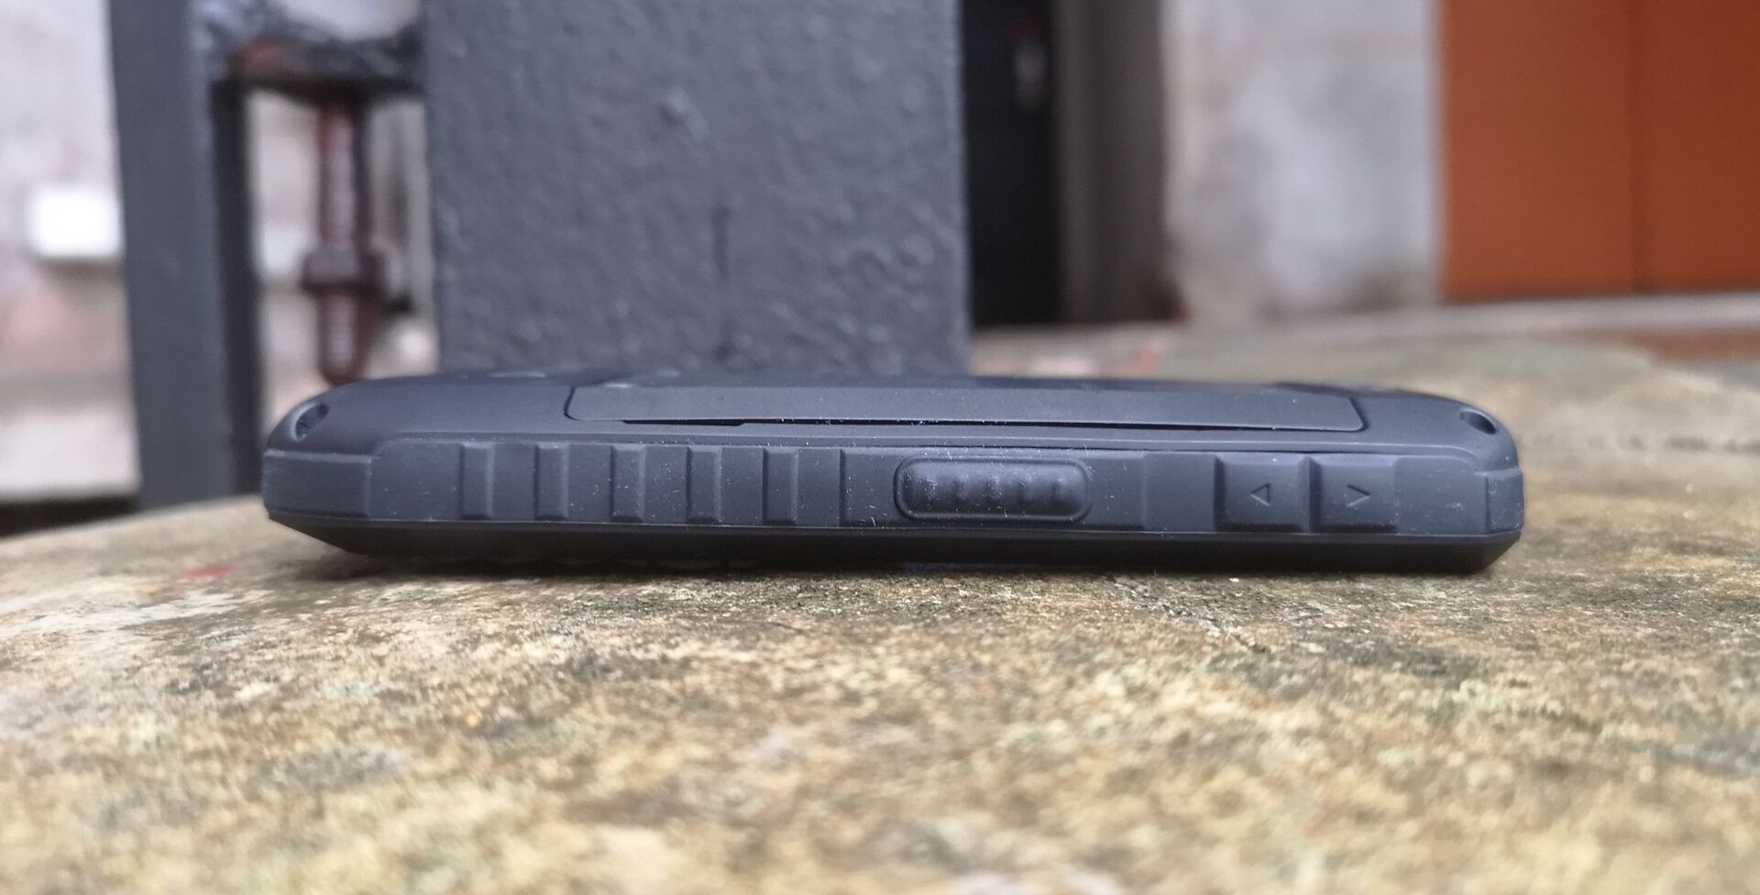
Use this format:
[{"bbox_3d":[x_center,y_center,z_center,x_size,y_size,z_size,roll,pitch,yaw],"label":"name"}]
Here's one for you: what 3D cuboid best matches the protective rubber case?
[{"bbox_3d":[0.002,0.001,0.174,0.139,0.019,0.061,1,3,3],"label":"protective rubber case"}]

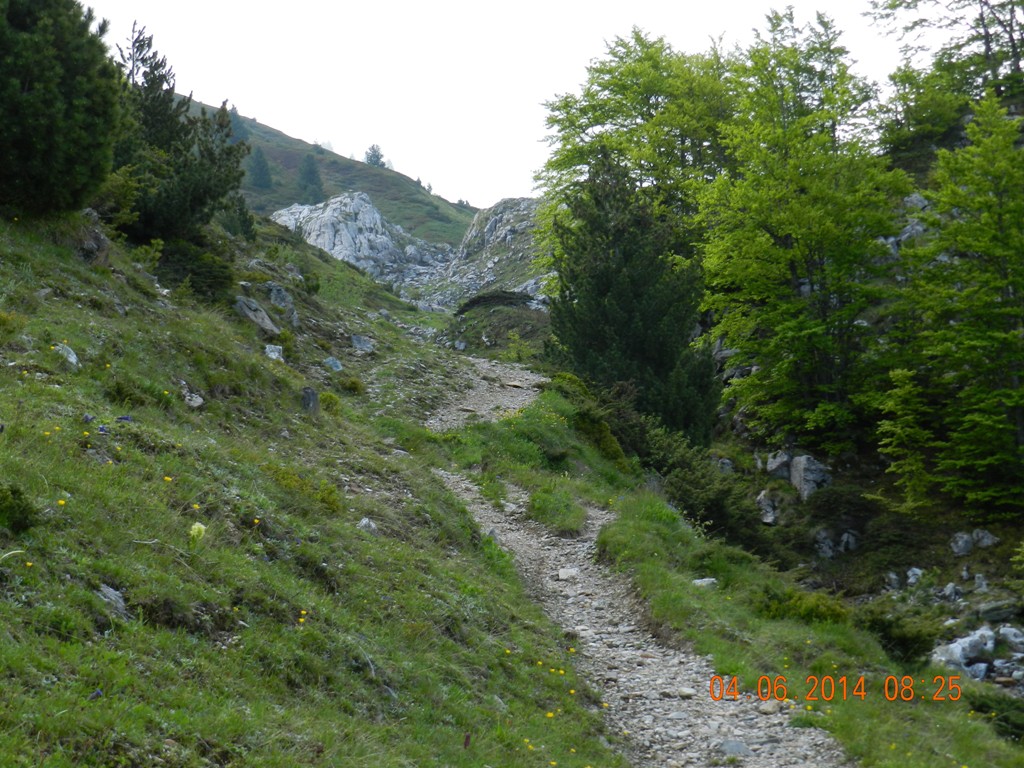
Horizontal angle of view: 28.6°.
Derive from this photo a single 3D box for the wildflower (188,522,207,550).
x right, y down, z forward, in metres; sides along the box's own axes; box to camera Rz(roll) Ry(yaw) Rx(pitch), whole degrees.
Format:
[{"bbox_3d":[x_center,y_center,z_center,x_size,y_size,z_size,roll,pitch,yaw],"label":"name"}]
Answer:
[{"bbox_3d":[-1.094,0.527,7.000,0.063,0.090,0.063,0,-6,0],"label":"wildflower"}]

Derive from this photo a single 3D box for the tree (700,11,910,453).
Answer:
[{"bbox_3d":[3.721,-1.933,25.500,2.662,5.603,2.662,0,-6,0],"label":"tree"}]

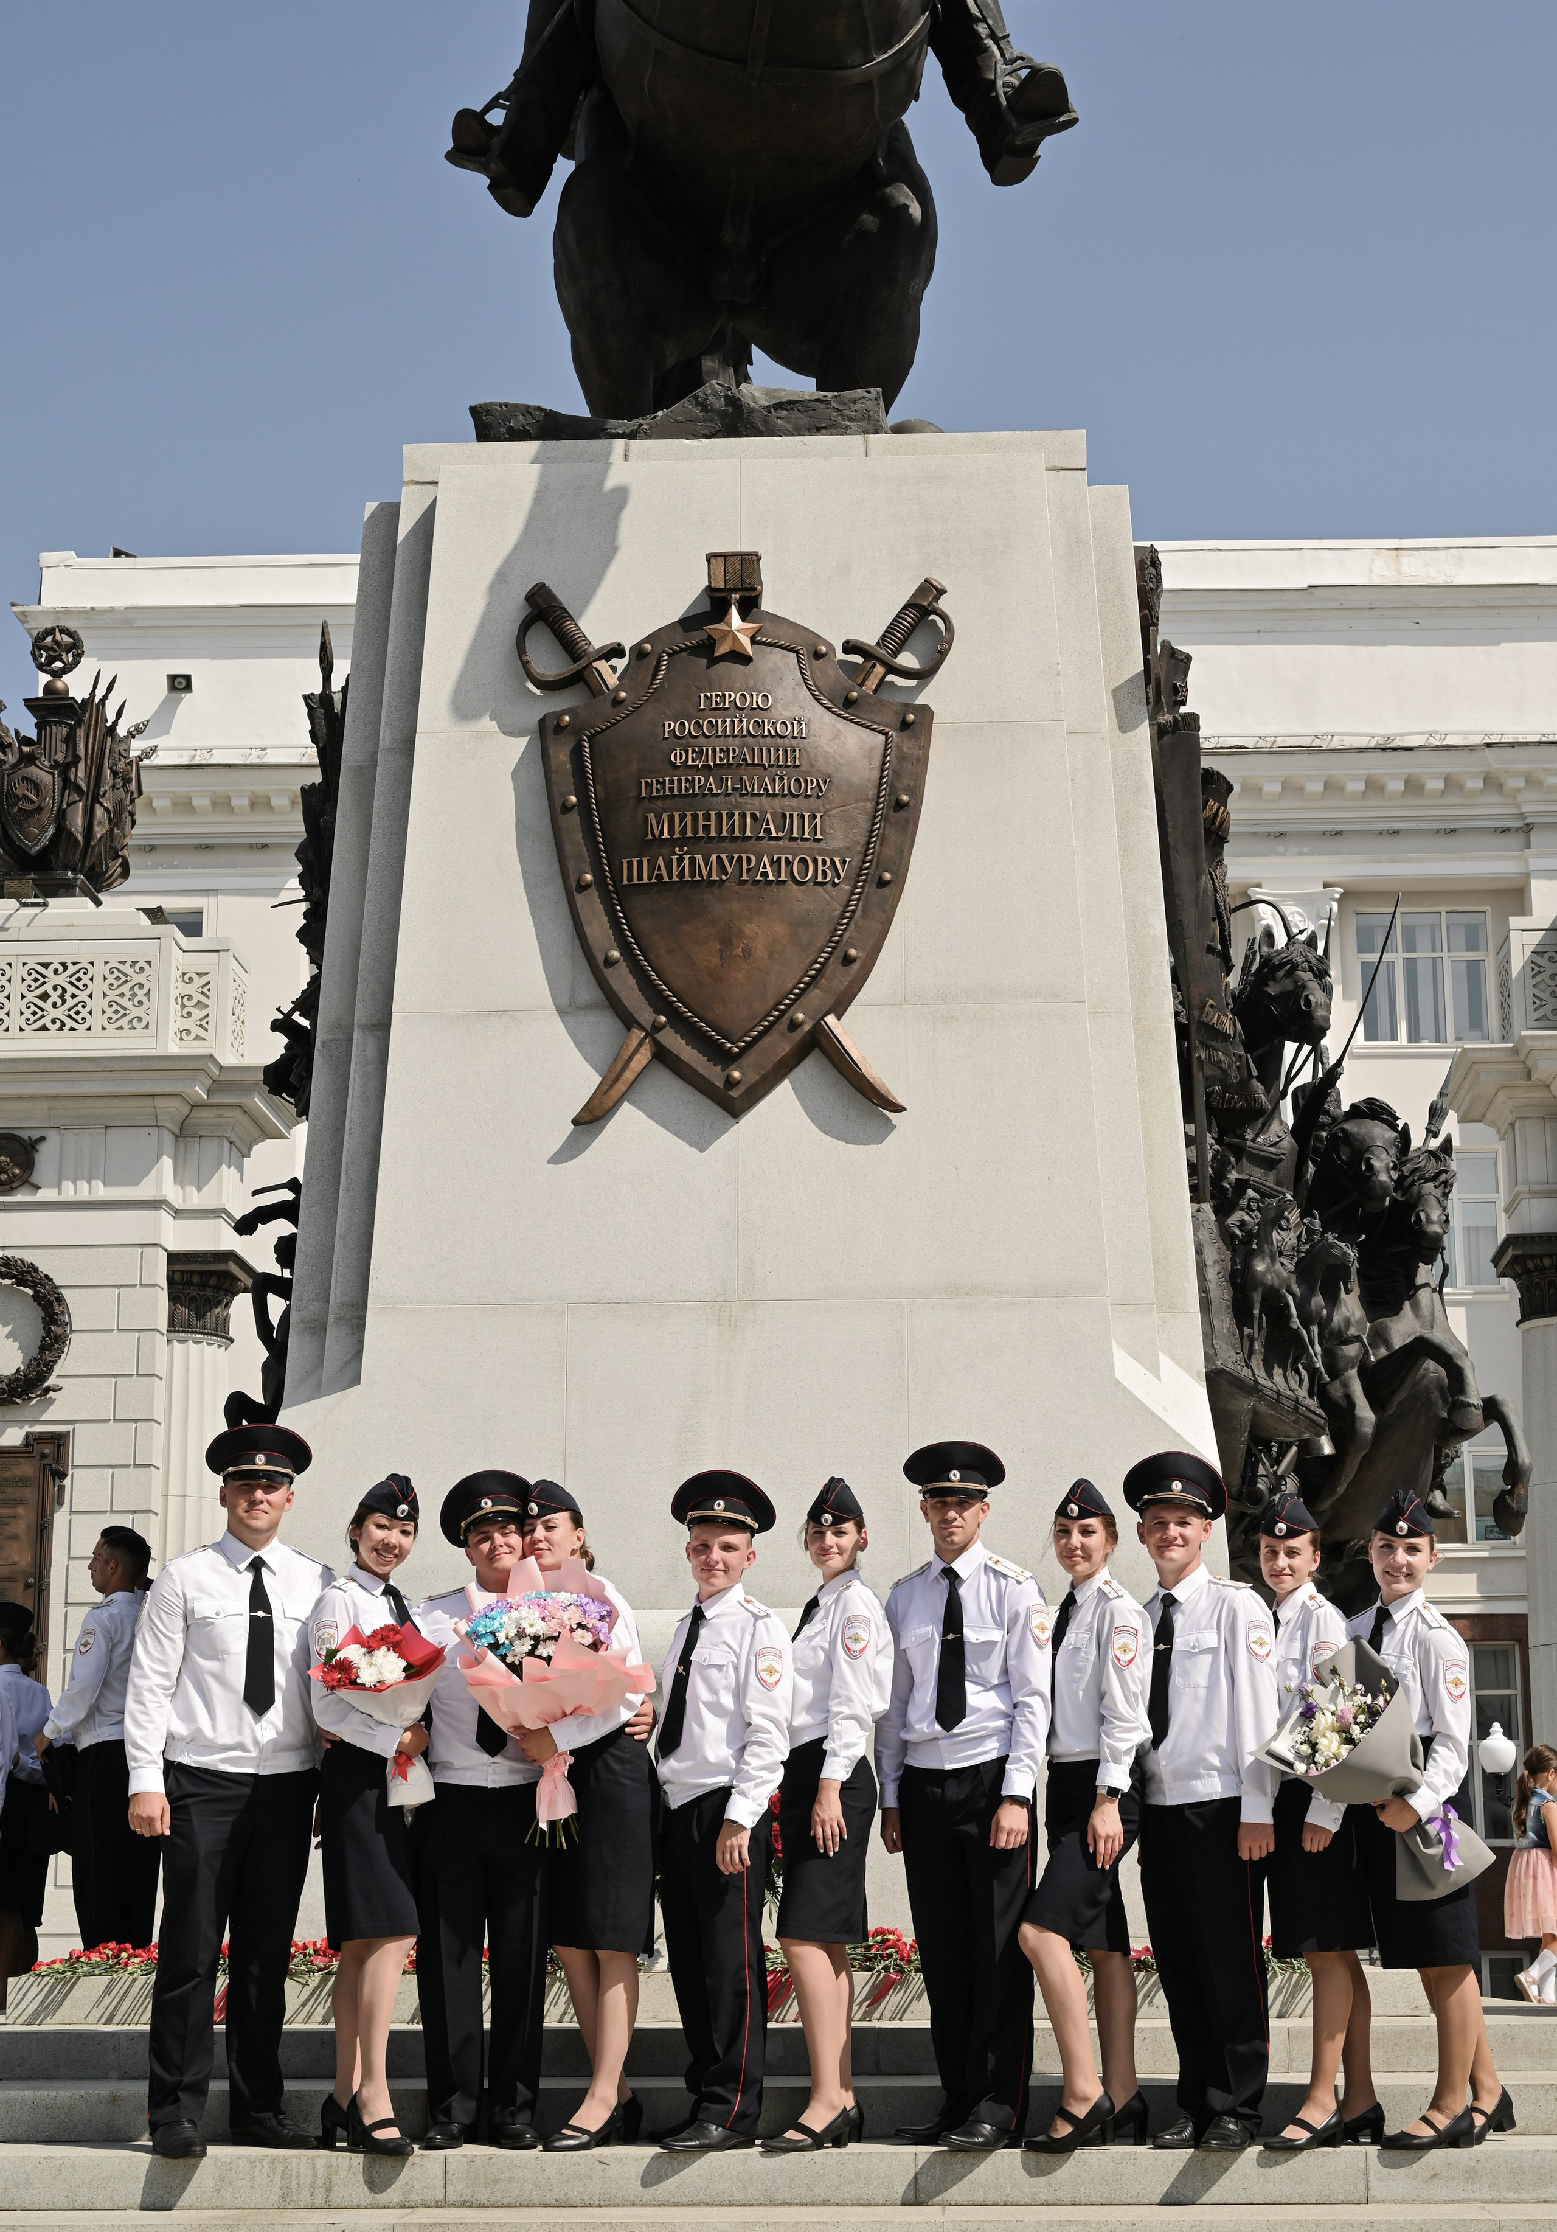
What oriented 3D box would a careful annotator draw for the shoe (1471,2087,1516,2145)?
[{"bbox_3d":[1.863,2.630,8.525,0.085,0.115,0.240,-10,0,41],"label":"shoe"}]

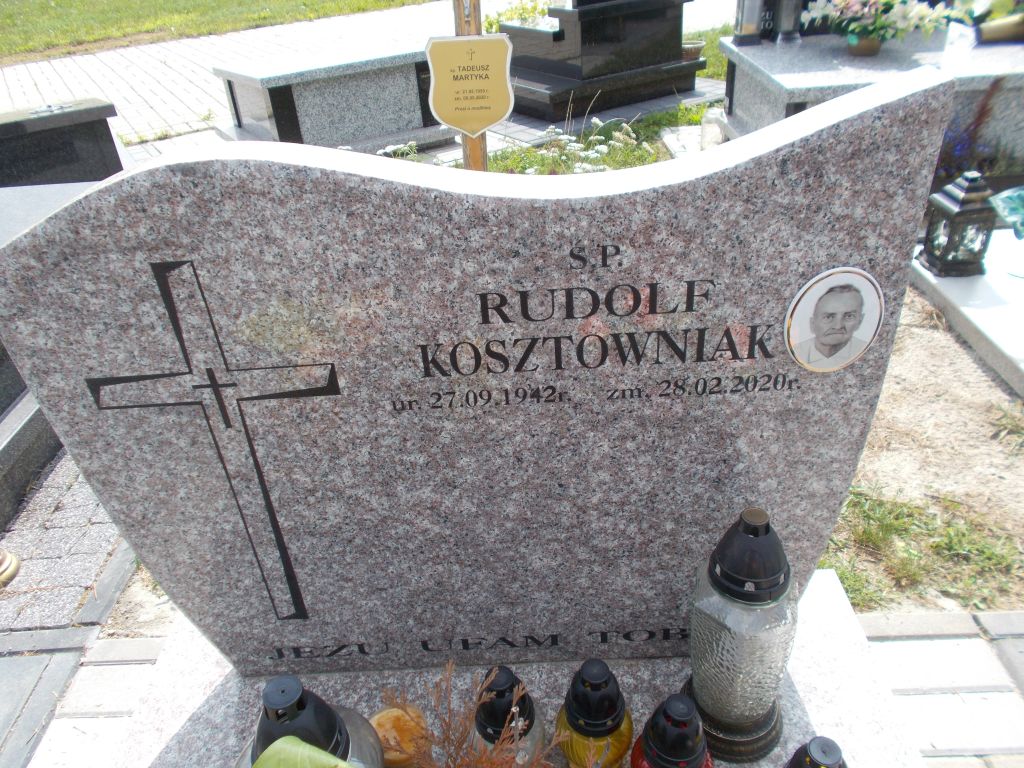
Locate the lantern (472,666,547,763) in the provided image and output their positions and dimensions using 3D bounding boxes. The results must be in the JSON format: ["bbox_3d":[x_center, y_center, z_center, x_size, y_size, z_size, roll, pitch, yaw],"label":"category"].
[{"bbox_3d":[-0.004,0.401,0.869,0.085,0.206,0.085,-3,33,2],"label":"lantern"}]

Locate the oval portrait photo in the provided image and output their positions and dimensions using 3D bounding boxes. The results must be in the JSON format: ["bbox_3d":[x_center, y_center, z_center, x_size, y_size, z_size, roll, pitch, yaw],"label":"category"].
[{"bbox_3d":[0.323,-0.058,0.769,0.098,0.125,0.014,-3,33,2],"label":"oval portrait photo"}]

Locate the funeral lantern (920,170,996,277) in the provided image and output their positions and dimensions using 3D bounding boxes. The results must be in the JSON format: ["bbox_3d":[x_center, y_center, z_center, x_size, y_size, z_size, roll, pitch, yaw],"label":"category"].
[{"bbox_3d":[1.372,-0.496,2.348,0.142,0.296,0.142,-3,33,2],"label":"funeral lantern"}]

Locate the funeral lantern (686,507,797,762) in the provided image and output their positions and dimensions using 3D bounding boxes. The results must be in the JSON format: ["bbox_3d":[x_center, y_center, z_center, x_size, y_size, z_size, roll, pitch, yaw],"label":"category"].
[{"bbox_3d":[0.267,0.281,0.891,0.125,0.343,0.125,-3,33,2],"label":"funeral lantern"}]

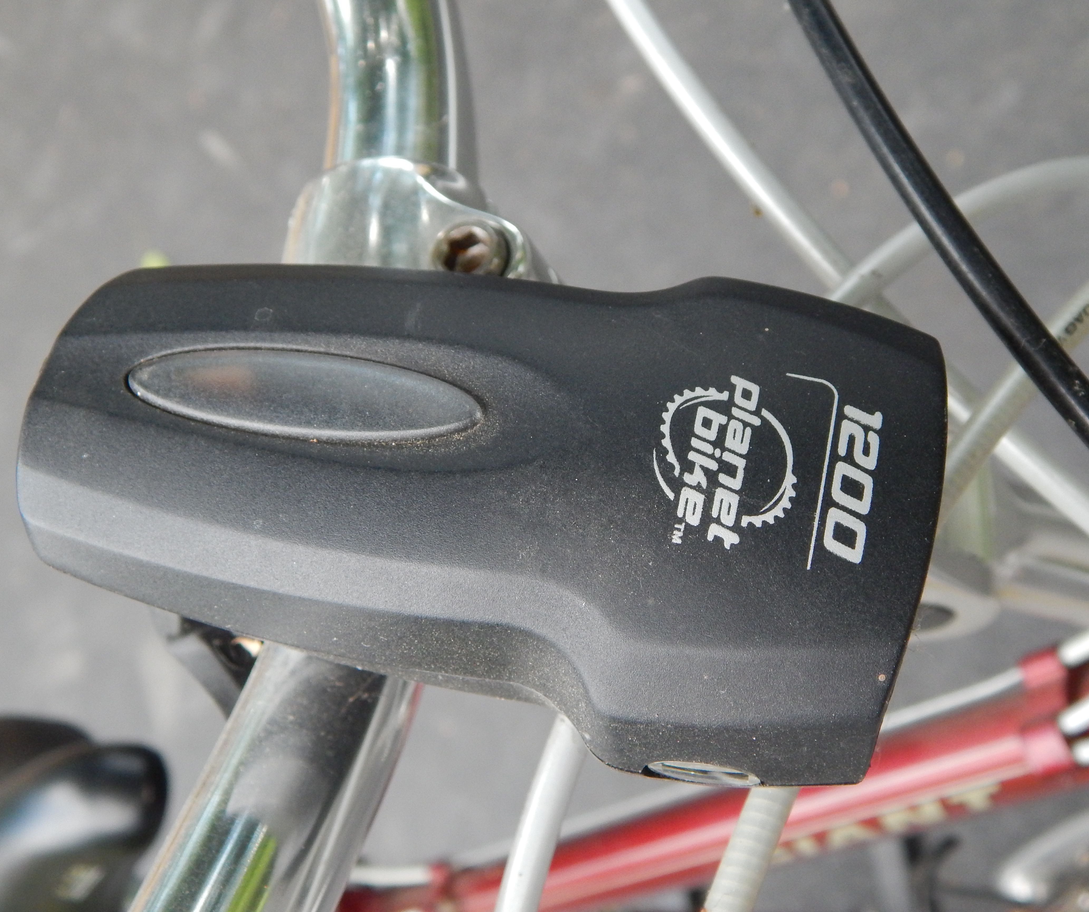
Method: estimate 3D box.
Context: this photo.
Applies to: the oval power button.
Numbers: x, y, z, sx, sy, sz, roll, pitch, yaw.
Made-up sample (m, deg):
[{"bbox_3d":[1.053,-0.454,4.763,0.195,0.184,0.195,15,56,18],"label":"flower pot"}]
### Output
[{"bbox_3d":[-0.026,-0.007,0.166,0.004,0.039,0.010,107,170,-73],"label":"oval power button"}]

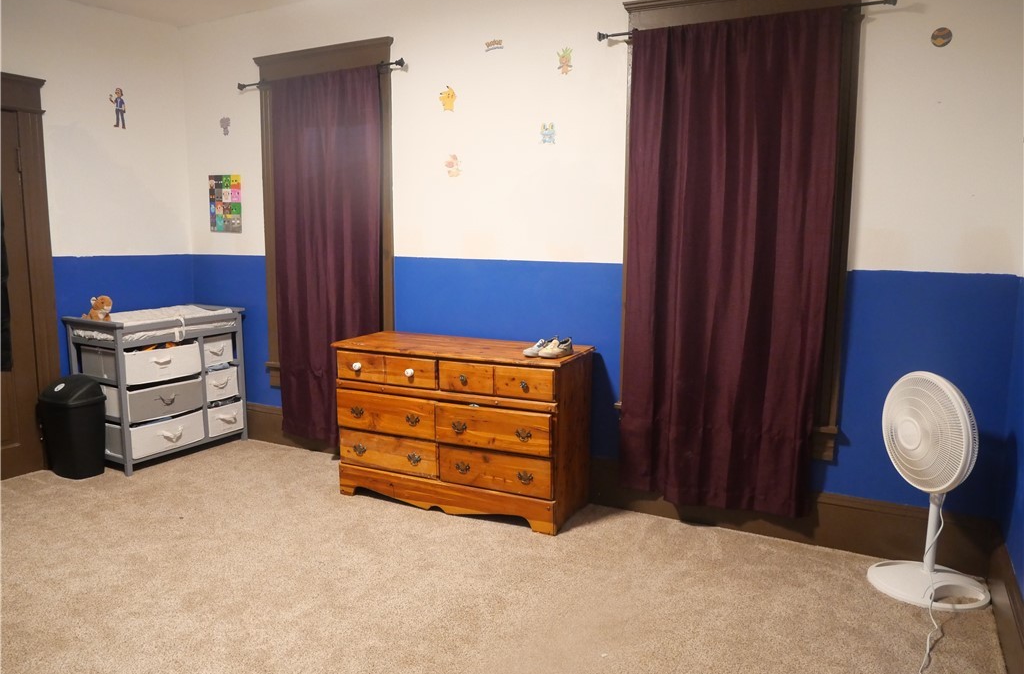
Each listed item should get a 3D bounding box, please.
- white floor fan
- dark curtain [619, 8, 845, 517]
[{"bbox_3d":[1.623,0.551,2.714,0.425,0.860,0.455,-1,8,-7],"label":"white floor fan"},{"bbox_3d":[0.908,-0.289,3.126,0.860,2.090,0.095,4,9,27],"label":"dark curtain"}]

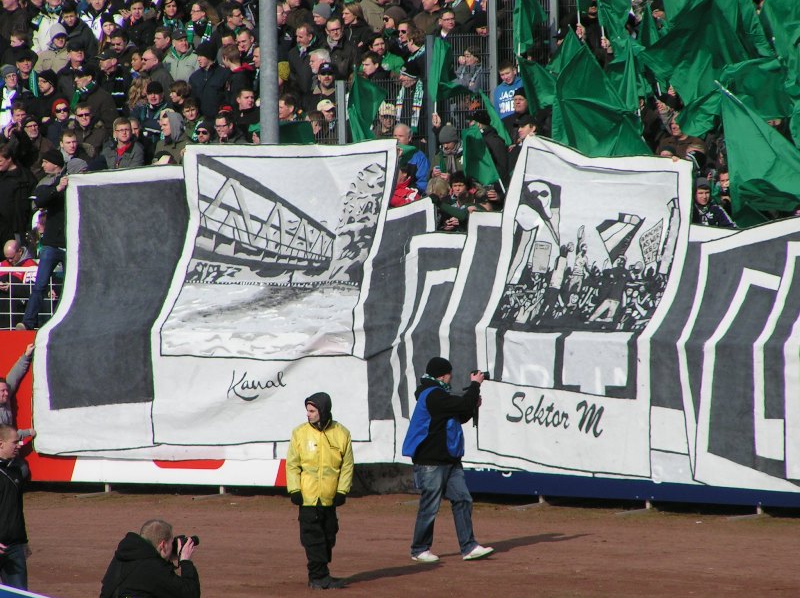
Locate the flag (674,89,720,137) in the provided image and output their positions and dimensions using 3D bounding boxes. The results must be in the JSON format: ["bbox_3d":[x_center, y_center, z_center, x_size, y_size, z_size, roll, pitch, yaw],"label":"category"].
[{"bbox_3d":[2.913,-1.826,86.000,0.460,0.490,0.240,1,7,20],"label":"flag"}]

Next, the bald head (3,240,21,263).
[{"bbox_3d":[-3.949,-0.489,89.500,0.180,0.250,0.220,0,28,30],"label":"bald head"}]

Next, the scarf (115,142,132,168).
[{"bbox_3d":[-2.875,-1.502,91.300,0.190,0.275,0.140,0,3,-7],"label":"scarf"}]

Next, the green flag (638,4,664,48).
[{"bbox_3d":[2.495,-2.719,87.300,0.260,0.450,0.160,1,7,20],"label":"green flag"}]

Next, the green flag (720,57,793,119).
[{"bbox_3d":[3.621,-2.138,89.200,0.740,0.640,0.350,0,3,0],"label":"green flag"}]

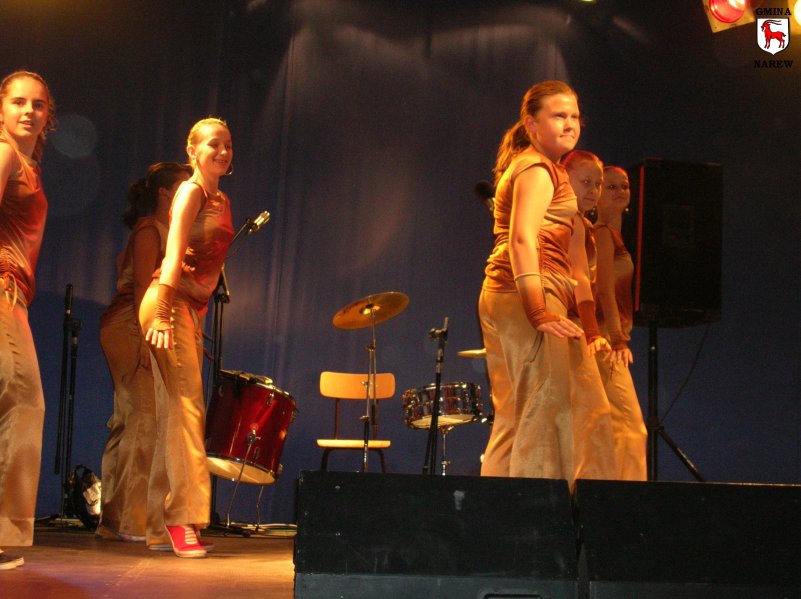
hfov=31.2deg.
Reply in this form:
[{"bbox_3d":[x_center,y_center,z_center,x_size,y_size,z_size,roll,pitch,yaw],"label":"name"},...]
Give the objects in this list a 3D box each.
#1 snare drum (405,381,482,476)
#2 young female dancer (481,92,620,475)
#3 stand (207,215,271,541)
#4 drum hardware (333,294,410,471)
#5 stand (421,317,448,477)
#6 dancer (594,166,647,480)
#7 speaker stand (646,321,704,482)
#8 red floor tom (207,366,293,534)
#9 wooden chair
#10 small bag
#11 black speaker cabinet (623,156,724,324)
[{"bbox_3d":[0.221,0.806,7.299,0.440,0.740,0.440,1,-6,0],"label":"snare drum"},{"bbox_3d":[0.431,0.103,4.665,0.380,1.652,0.470,-2,-7,28],"label":"young female dancer"},{"bbox_3d":[-0.910,0.370,7.250,0.600,1.620,0.580,1,-6,0],"label":"stand"},{"bbox_3d":[-0.161,0.559,7.130,0.500,1.214,0.500,1,-6,0],"label":"drum hardware"},{"bbox_3d":[0.163,0.614,6.823,0.500,1.060,0.500,1,-6,0],"label":"stand"},{"bbox_3d":[0.924,0.255,6.058,0.360,1.658,0.450,-2,-7,28],"label":"dancer"},{"bbox_3d":[1.326,0.673,7.373,0.900,1.114,0.900,1,-6,0],"label":"speaker stand"},{"bbox_3d":[-0.744,0.754,7.108,0.460,0.740,0.460,10,-16,1],"label":"red floor tom"},{"bbox_3d":[-0.231,0.788,7.458,0.420,0.822,0.460,1,-6,0],"label":"wooden chair"},{"bbox_3d":[-1.525,0.954,6.985,0.250,0.330,0.170,3,-6,-17],"label":"small bag"},{"bbox_3d":[1.364,-0.277,7.430,0.450,0.775,0.470,3,-6,-12],"label":"black speaker cabinet"}]

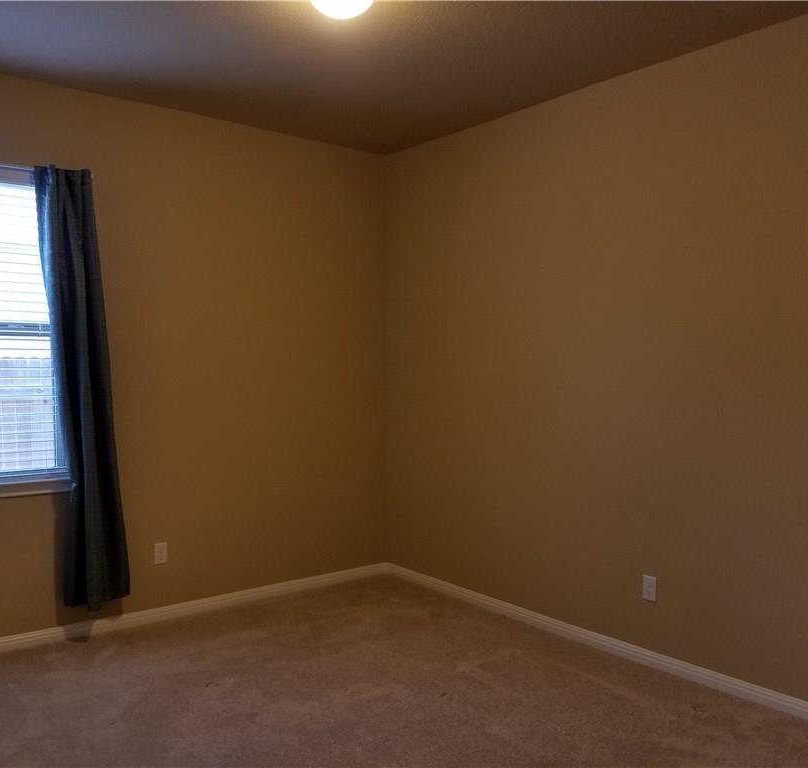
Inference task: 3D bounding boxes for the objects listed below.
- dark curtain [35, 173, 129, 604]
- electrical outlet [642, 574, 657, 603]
[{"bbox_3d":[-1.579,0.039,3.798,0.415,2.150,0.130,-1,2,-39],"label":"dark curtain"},{"bbox_3d":[1.127,0.939,3.531,0.008,0.114,0.070,-1,2,-39],"label":"electrical outlet"}]

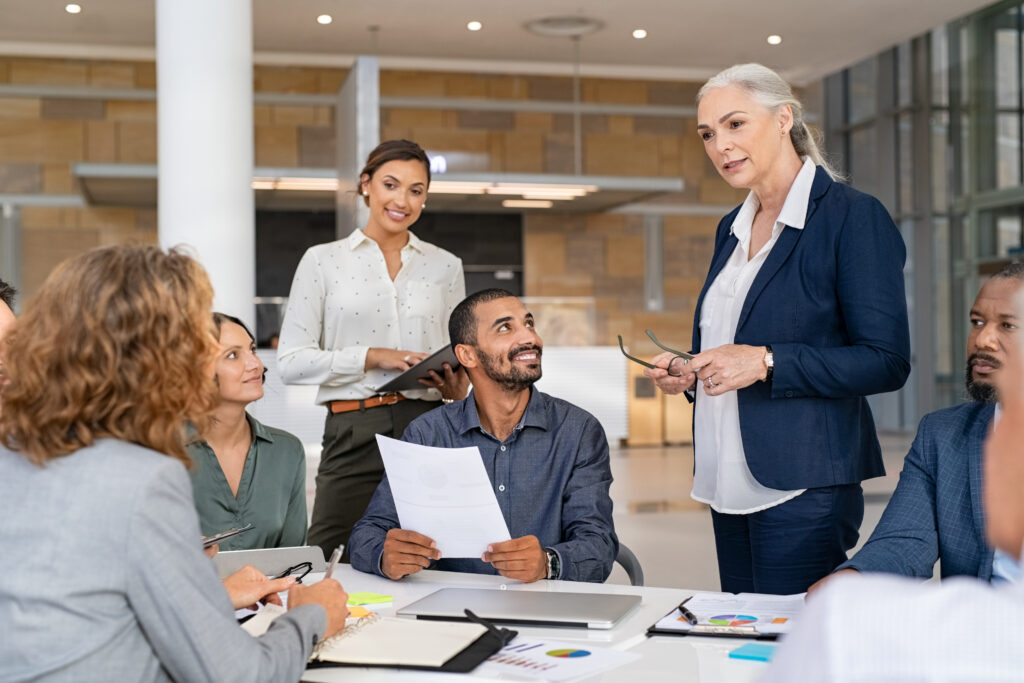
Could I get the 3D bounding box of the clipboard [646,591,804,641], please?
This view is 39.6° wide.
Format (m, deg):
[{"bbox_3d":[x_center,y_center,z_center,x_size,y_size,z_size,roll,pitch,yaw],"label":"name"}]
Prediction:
[{"bbox_3d":[0.371,0.449,2.335,0.235,0.018,0.325,0,0,17],"label":"clipboard"}]

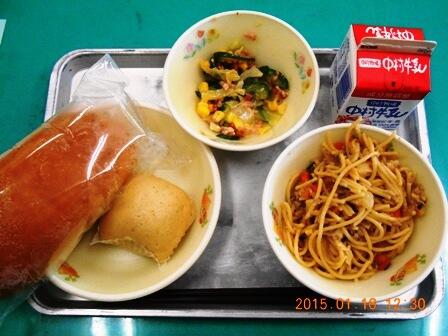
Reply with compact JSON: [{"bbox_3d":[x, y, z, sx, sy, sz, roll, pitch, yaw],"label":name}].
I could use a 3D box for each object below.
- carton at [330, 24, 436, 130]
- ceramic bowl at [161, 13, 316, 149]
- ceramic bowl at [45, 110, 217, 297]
[{"bbox_3d":[0.133,-0.079,0.449,0.058,0.096,0.058,2,71,1],"label":"carton"},{"bbox_3d":[0.014,-0.065,0.465,0.130,0.058,0.130,0,71,0],"label":"ceramic bowl"},{"bbox_3d":[-0.083,0.030,0.440,0.161,0.045,0.161,0,71,0],"label":"ceramic bowl"}]

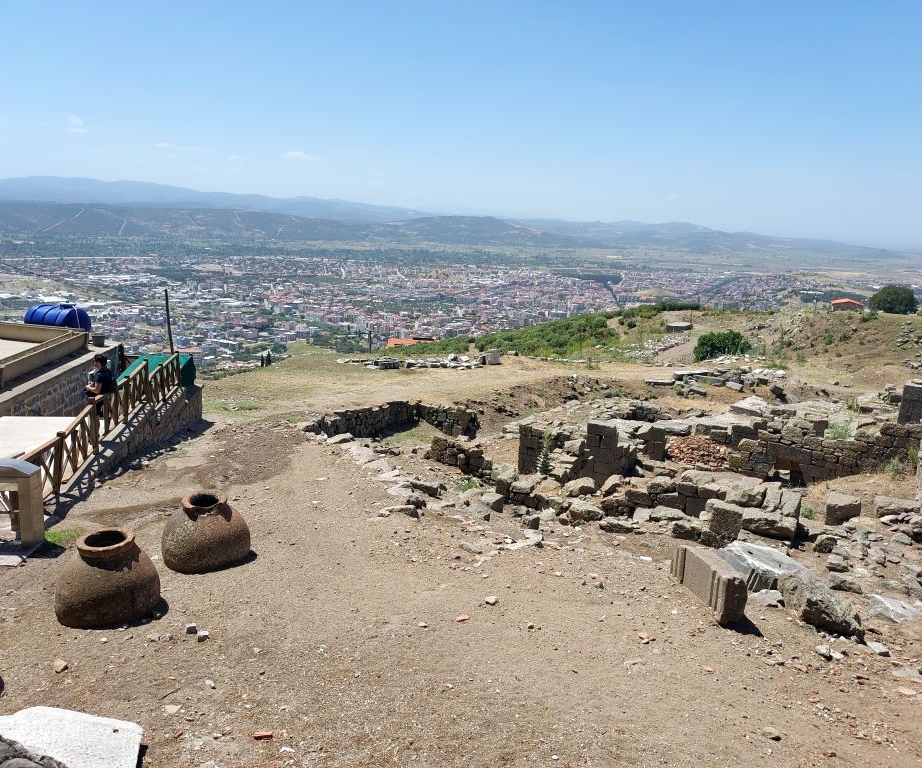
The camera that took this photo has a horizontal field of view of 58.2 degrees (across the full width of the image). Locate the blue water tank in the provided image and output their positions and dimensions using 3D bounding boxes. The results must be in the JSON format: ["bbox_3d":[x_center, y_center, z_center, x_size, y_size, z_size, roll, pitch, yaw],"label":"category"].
[{"bbox_3d":[-11.833,-1.790,24.307,1.530,1.200,1.100,6,12,23],"label":"blue water tank"}]

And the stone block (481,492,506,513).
[{"bbox_3d":[0.538,1.903,13.217,0.300,0.230,0.230,8,13,29],"label":"stone block"}]

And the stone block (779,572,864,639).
[{"bbox_3d":[4.225,2.585,9.743,0.400,0.380,0.820,-7,14,-37],"label":"stone block"}]

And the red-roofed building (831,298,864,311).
[{"bbox_3d":[59.340,-12.083,127.500,4.600,2.200,5.500,4,11,15],"label":"red-roofed building"}]

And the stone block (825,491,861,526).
[{"bbox_3d":[6.039,2.015,13.210,0.500,0.350,0.460,3,11,10],"label":"stone block"}]

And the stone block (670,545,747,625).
[{"bbox_3d":[2.984,2.375,10.056,0.270,0.520,1.150,-1,11,-14],"label":"stone block"}]

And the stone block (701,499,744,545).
[{"bbox_3d":[3.945,2.046,12.425,0.460,0.540,0.400,6,12,22],"label":"stone block"}]

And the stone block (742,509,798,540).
[{"bbox_3d":[4.728,2.151,12.758,0.740,0.300,0.360,4,11,12],"label":"stone block"}]

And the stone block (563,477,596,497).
[{"bbox_3d":[2.041,1.785,14.282,0.450,0.220,0.300,-1,11,-12],"label":"stone block"}]

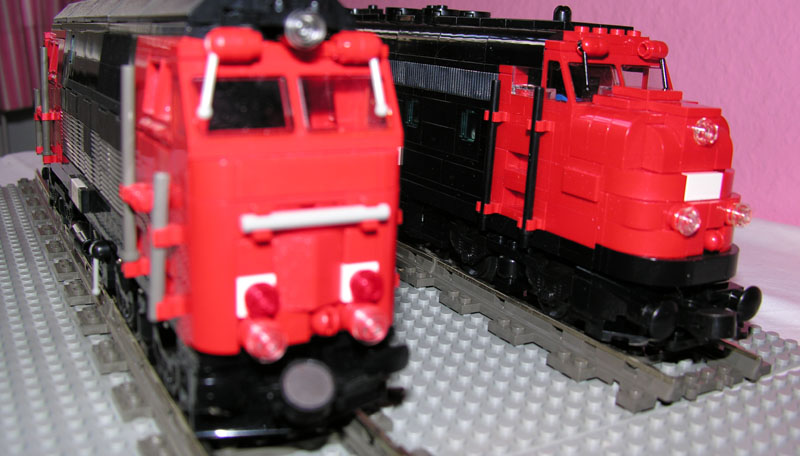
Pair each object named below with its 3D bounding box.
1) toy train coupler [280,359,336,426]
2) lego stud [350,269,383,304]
[{"bbox_3d":[-0.022,0.035,0.181,0.012,0.013,0.009,-6,16,-29],"label":"toy train coupler"},{"bbox_3d":[-0.007,0.013,0.178,0.008,0.008,0.005,-6,16,-29],"label":"lego stud"}]

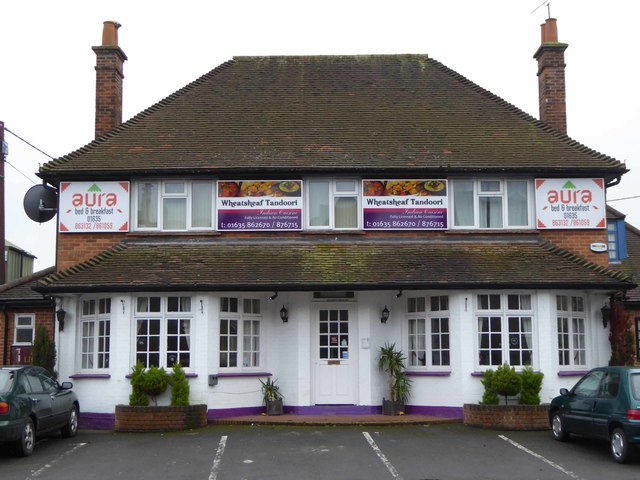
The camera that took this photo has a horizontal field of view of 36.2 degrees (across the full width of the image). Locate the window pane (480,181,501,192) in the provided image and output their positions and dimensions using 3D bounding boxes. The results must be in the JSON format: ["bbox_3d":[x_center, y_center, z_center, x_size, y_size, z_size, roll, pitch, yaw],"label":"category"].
[{"bbox_3d":[3.510,-1.095,20.133,0.401,0.230,0.050,0,-7,0],"label":"window pane"}]

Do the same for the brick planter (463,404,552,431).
[{"bbox_3d":[3.468,3.288,18.126,1.622,0.490,0.700,0,-7,1],"label":"brick planter"}]

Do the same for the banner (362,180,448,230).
[{"bbox_3d":[1.742,-0.713,19.992,1.750,1.060,0.050,0,-7,0],"label":"banner"}]

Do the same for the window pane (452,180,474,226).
[{"bbox_3d":[2.957,-0.740,20.086,0.424,0.935,0.050,0,-7,0],"label":"window pane"}]

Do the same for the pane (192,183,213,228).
[{"bbox_3d":[-2.415,-0.700,20.052,0.431,0.940,0.050,0,-7,1],"label":"pane"}]

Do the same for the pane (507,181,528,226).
[{"bbox_3d":[4.056,-0.744,20.087,0.433,0.931,0.050,0,-7,0],"label":"pane"}]

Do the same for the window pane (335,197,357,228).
[{"bbox_3d":[0.521,-0.553,19.978,0.471,0.655,0.050,0,-7,1],"label":"window pane"}]

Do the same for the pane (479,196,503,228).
[{"bbox_3d":[3.505,-0.562,20.063,0.479,0.653,0.050,0,-7,0],"label":"pane"}]

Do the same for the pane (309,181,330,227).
[{"bbox_3d":[-0.005,-0.740,20.086,0.420,0.935,0.050,0,-7,0],"label":"pane"}]

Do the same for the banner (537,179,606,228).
[{"bbox_3d":[5.120,-0.732,19.964,1.434,1.047,0.050,0,-7,0],"label":"banner"}]

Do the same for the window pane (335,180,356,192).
[{"bbox_3d":[0.534,-1.096,20.133,0.407,0.223,0.050,0,-7,0],"label":"window pane"}]

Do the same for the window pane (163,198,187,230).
[{"bbox_3d":[-2.970,-0.528,20.042,0.492,0.665,0.050,0,-7,1],"label":"window pane"}]

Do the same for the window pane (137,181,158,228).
[{"bbox_3d":[-3.528,-0.701,20.073,0.423,0.941,0.050,0,-7,1],"label":"window pane"}]

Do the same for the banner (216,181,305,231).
[{"bbox_3d":[-1.225,-0.696,19.918,1.740,1.038,0.060,0,-7,1],"label":"banner"}]

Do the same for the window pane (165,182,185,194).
[{"bbox_3d":[-2.975,-1.055,20.105,0.407,0.229,0.050,0,-7,1],"label":"window pane"}]

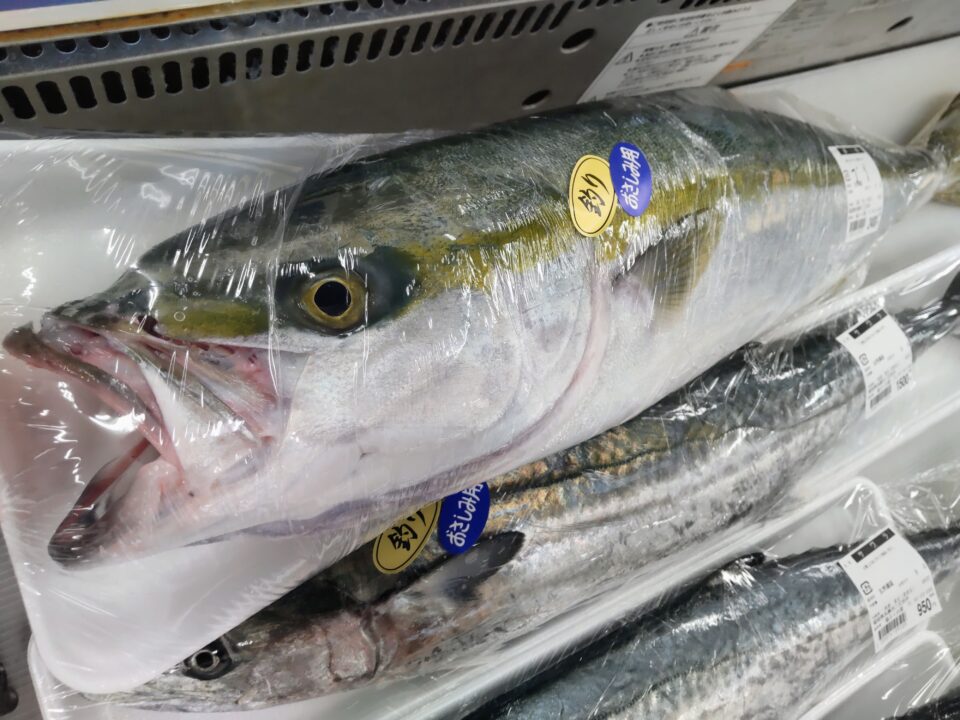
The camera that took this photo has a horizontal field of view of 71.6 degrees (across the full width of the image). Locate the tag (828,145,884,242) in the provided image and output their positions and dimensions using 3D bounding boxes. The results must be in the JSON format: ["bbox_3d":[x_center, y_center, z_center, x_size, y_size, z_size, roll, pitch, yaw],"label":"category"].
[{"bbox_3d":[0.246,-0.110,0.432,0.060,0.008,0.060,-19,97,-40],"label":"tag"}]

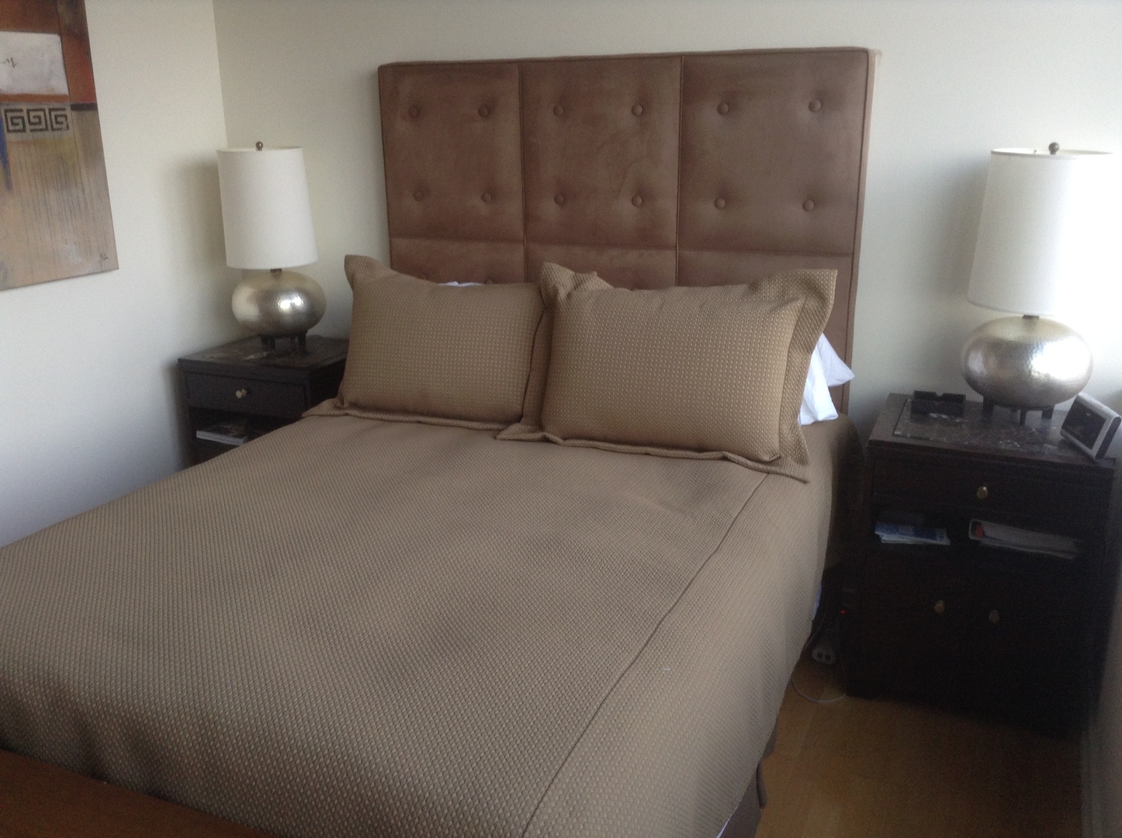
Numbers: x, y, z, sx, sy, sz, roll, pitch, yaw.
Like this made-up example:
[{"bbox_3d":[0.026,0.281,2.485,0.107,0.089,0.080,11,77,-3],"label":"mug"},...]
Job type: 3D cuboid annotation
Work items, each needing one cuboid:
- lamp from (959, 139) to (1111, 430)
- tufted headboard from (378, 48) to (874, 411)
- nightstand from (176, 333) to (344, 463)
[{"bbox_3d":[1.228,-0.348,2.768,0.319,0.710,0.319,6,18,22],"label":"lamp"},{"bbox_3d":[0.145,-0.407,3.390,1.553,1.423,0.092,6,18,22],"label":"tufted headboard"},{"bbox_3d":[-0.971,0.111,3.877,0.555,0.738,0.455,6,18,22],"label":"nightstand"}]

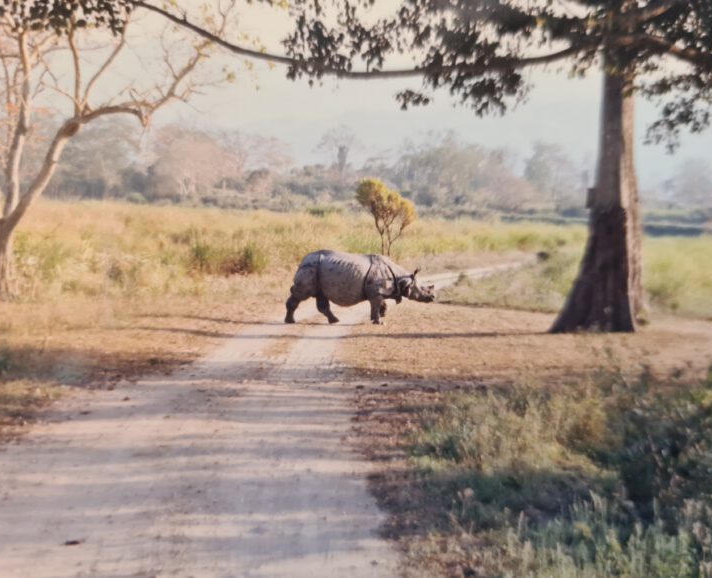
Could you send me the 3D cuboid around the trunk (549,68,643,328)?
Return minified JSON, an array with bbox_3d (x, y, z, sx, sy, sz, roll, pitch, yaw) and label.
[{"bbox_3d":[5.616,-2.090,13.113,2.050,5.950,1.900,1,7,0],"label":"trunk"}]

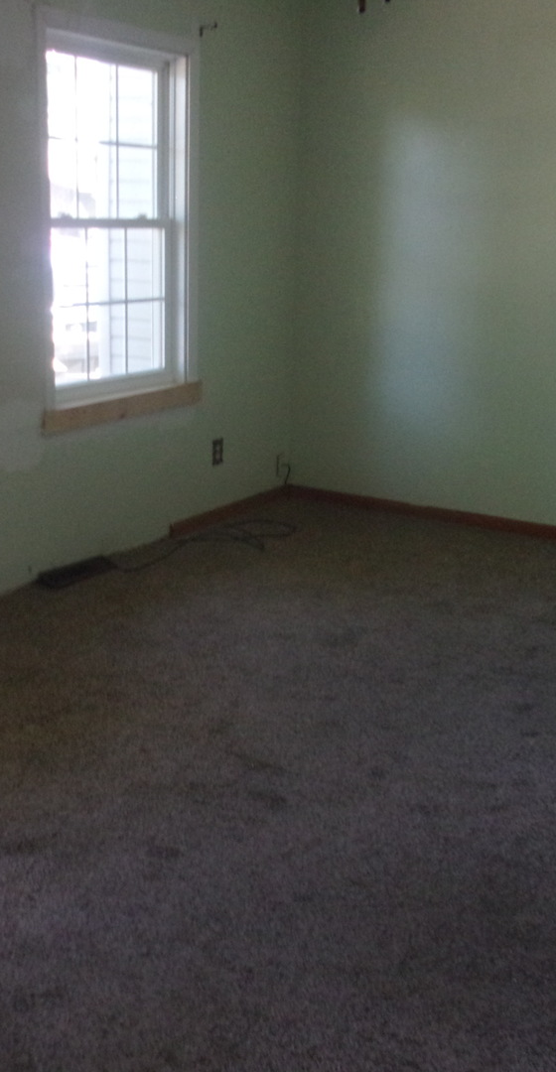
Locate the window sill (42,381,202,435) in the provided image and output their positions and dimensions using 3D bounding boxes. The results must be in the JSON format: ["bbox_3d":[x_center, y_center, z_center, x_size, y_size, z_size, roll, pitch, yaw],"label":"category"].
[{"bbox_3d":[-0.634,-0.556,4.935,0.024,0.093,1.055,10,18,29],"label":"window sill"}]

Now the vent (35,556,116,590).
[{"bbox_3d":[-0.822,0.153,4.740,0.140,0.018,0.370,10,18,29],"label":"vent"}]

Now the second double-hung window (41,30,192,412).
[{"bbox_3d":[-0.643,-1.283,4.782,0.090,1.490,0.880,10,18,29],"label":"second double-hung window"}]

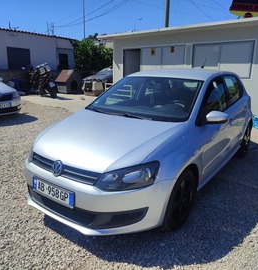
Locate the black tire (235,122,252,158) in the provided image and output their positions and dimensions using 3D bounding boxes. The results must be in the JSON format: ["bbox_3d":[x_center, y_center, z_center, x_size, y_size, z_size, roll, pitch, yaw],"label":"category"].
[{"bbox_3d":[1.873,0.068,4.353,0.190,0.600,0.600,11,19,35],"label":"black tire"}]

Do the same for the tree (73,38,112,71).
[{"bbox_3d":[-2.387,-4.843,17.116,2.900,3.100,2.400,-2,16,-7],"label":"tree"}]

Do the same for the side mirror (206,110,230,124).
[{"bbox_3d":[0.916,-0.191,2.708,0.220,0.145,0.130,11,19,35],"label":"side mirror"}]

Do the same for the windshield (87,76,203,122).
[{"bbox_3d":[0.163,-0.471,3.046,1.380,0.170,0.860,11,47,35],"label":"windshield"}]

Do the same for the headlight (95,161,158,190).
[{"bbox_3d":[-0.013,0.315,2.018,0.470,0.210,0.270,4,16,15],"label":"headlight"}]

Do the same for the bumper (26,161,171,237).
[{"bbox_3d":[-0.488,0.484,2.382,1.660,0.500,0.550,11,19,35],"label":"bumper"}]

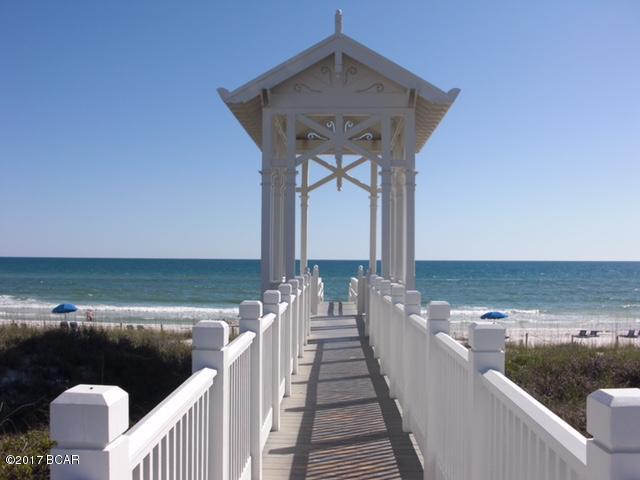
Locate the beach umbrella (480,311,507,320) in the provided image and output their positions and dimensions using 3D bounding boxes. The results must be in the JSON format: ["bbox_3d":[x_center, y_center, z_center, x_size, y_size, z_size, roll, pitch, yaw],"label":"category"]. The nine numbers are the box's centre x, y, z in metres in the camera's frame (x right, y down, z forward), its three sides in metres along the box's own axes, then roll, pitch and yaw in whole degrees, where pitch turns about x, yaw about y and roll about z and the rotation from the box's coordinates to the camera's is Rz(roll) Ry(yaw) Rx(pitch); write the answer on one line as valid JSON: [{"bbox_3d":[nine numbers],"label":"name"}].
[{"bbox_3d":[14.208,6.914,54.034,2.250,2.100,2.250,0,-2,0],"label":"beach umbrella"}]

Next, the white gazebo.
[{"bbox_3d":[0.471,-1.102,16.233,4.650,6.300,6.900,0,-2,2],"label":"white gazebo"}]

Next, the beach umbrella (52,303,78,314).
[{"bbox_3d":[-22.202,6.613,58.016,2.250,2.100,2.250,0,-2,0],"label":"beach umbrella"}]

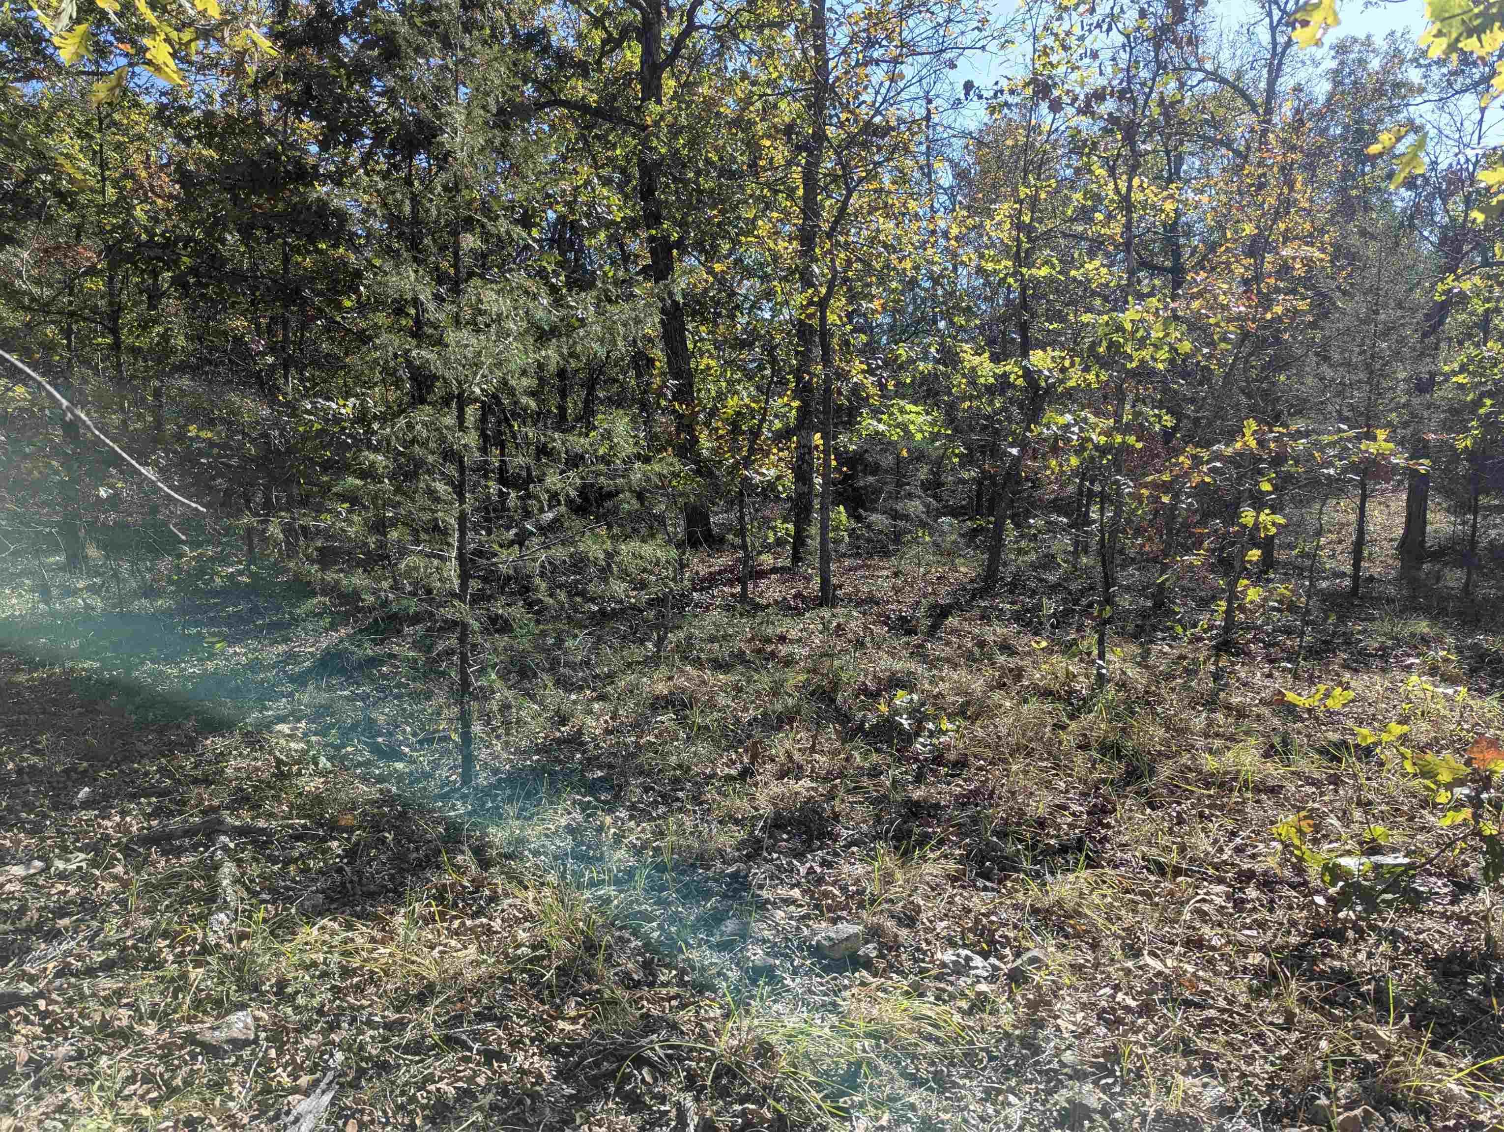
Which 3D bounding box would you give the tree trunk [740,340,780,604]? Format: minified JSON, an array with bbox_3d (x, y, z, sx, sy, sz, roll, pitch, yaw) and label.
[{"bbox_3d":[0.091,-1.109,12.520,0.467,3.115,0.330,0,5,0],"label":"tree trunk"}]

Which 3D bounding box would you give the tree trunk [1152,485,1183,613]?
[{"bbox_3d":[4.712,-0.206,11.851,0.273,1.433,0.250,2,5,22],"label":"tree trunk"}]

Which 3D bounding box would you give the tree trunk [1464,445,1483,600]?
[{"bbox_3d":[8.960,-0.545,12.960,0.110,1.913,0.140,3,6,35],"label":"tree trunk"}]

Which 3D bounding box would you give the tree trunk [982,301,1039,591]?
[{"bbox_3d":[3.451,-1.576,13.998,0.643,3.785,0.450,1,5,14],"label":"tree trunk"}]

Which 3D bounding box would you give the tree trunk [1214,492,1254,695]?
[{"bbox_3d":[3.489,0.159,7.556,0.206,1.458,0.200,2,6,25],"label":"tree trunk"}]

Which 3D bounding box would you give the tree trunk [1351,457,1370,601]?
[{"bbox_3d":[7.631,-0.458,13.107,0.127,1.714,0.160,3,6,30],"label":"tree trunk"}]

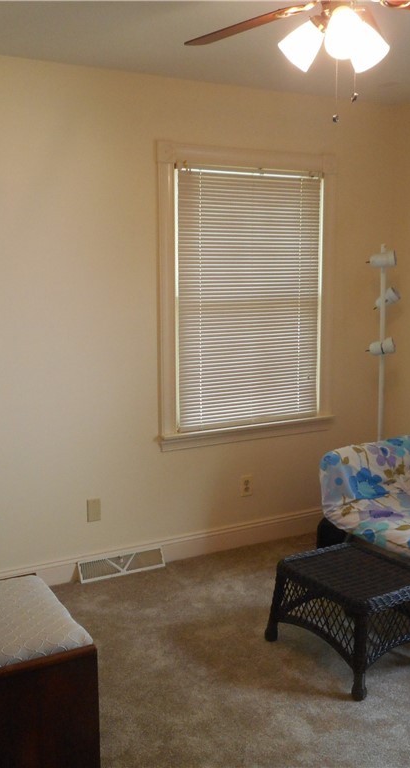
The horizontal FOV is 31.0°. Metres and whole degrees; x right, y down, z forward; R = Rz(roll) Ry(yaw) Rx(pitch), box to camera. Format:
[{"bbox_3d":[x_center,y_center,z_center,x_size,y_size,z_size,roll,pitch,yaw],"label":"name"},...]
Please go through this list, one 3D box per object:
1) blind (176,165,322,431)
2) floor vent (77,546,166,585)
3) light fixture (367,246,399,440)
[{"bbox_3d":[0.253,-0.446,3.914,0.875,1.326,0.045,-5,10,-28],"label":"blind"},{"bbox_3d":[-0.407,0.911,3.726,0.450,0.110,0.060,-5,10,-28],"label":"floor vent"},{"bbox_3d":[0.972,0.065,4.146,0.240,1.650,0.240,-5,10,-28],"label":"light fixture"}]

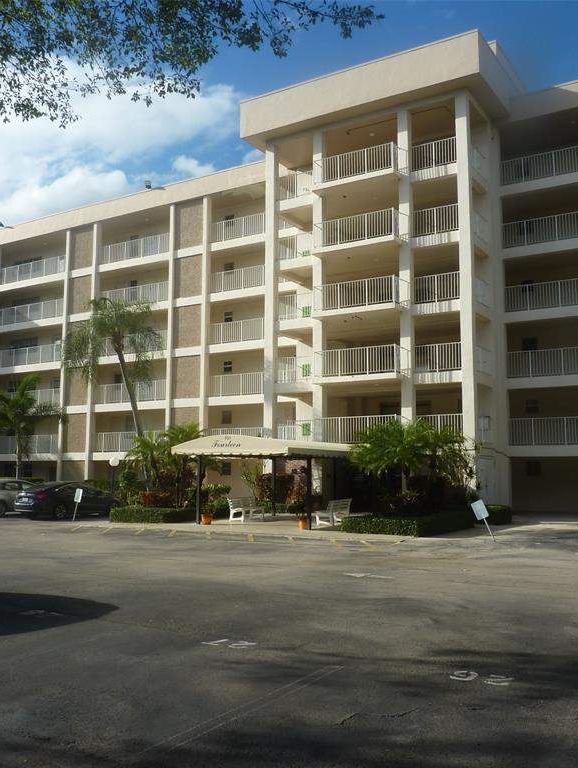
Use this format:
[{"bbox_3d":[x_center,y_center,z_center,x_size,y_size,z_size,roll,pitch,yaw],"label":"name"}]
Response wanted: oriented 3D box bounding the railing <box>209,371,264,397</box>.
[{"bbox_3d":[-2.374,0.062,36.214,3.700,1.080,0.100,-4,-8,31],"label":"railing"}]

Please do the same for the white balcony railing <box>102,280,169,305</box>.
[{"bbox_3d":[-8.389,-4.780,40.504,5.310,1.080,0.100,-4,-8,31],"label":"white balcony railing"}]

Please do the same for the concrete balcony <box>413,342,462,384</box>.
[{"bbox_3d":[5.881,-0.698,28.266,1.900,1.460,1.000,-4,-8,31],"label":"concrete balcony"}]

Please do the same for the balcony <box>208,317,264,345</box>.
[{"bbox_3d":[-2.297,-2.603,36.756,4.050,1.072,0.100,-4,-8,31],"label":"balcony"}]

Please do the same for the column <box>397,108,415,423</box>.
[{"bbox_3d":[4.628,-3.411,28.813,0.440,15.030,0.420,-4,-8,31],"label":"column"}]

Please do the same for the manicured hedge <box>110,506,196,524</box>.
[{"bbox_3d":[-4.601,4.441,25.218,2.350,0.460,1.700,-4,-8,31],"label":"manicured hedge"}]

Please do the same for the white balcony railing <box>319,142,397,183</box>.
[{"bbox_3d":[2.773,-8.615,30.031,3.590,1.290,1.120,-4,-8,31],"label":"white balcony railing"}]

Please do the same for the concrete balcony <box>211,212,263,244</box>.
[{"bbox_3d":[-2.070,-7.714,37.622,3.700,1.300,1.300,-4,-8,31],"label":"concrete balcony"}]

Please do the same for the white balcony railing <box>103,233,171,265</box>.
[{"bbox_3d":[-8.509,-7.468,41.177,5.350,1.092,0.100,-4,-8,31],"label":"white balcony railing"}]

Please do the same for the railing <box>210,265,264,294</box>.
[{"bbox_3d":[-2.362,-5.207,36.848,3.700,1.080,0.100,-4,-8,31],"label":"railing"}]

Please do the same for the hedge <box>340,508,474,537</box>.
[{"bbox_3d":[3.482,4.105,21.929,2.700,0.480,3.950,-4,-8,31],"label":"hedge"}]

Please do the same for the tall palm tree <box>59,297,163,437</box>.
[{"bbox_3d":[-7.102,0.817,29.311,3.890,8.590,3.890,2,-7,-14],"label":"tall palm tree"}]

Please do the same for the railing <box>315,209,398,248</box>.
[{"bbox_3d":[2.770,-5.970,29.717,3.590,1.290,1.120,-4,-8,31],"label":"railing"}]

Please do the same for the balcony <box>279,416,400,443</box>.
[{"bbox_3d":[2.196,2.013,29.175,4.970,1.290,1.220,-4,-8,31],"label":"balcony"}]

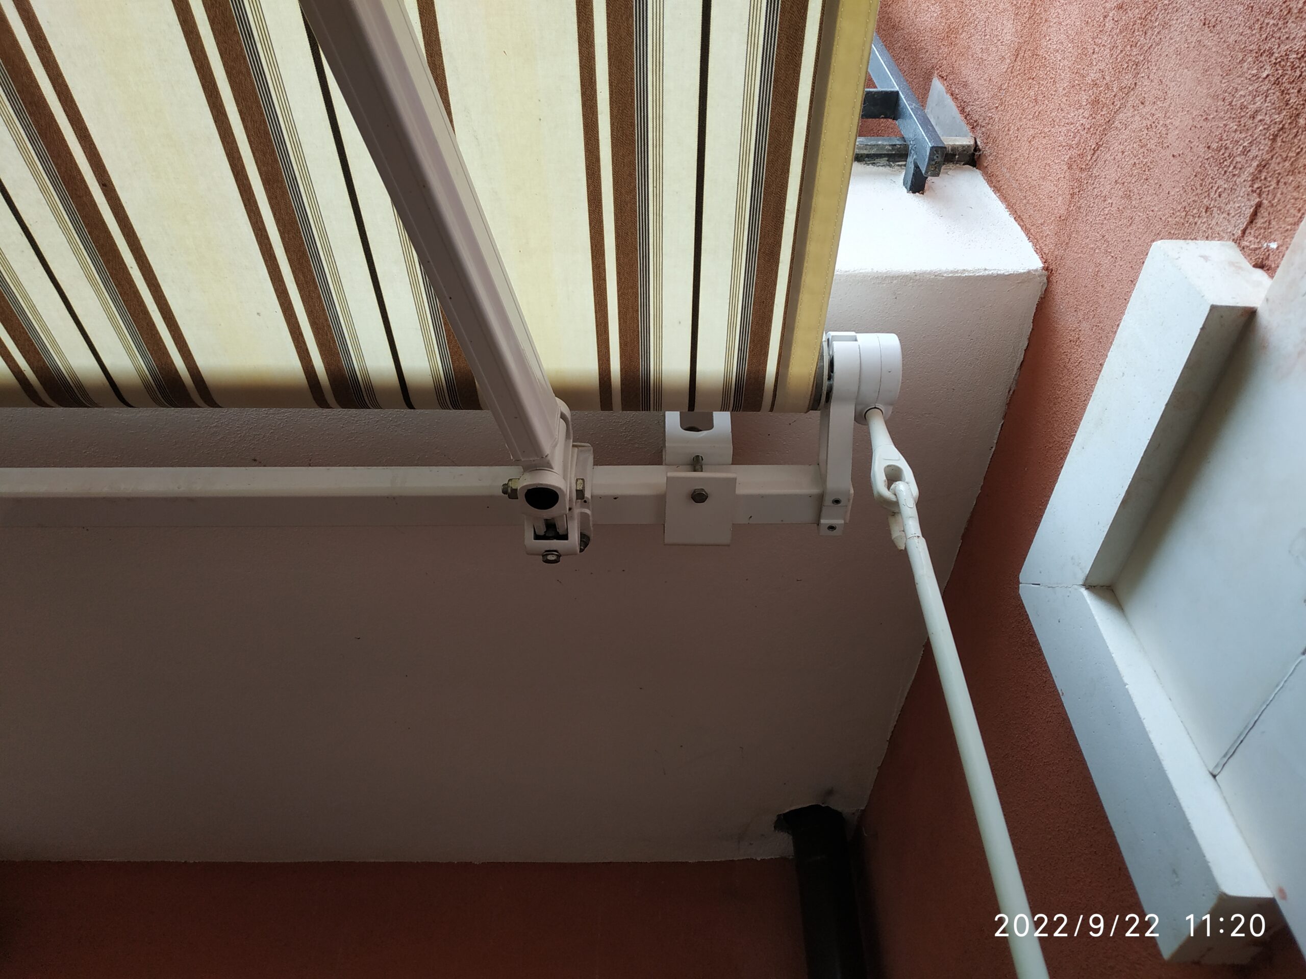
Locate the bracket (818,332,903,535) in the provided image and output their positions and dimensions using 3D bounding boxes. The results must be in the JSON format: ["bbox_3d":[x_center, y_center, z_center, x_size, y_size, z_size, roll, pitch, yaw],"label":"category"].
[{"bbox_3d":[0.190,-0.061,0.857,0.065,0.126,0.181,0,-47,0],"label":"bracket"}]

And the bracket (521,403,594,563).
[{"bbox_3d":[-0.085,-0.003,0.858,0.062,0.117,0.118,0,-47,0],"label":"bracket"}]

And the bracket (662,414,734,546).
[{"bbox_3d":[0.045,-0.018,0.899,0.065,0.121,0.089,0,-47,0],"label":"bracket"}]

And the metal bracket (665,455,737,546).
[{"bbox_3d":[0.044,0.006,0.874,0.064,0.057,0.087,0,-47,0],"label":"metal bracket"}]

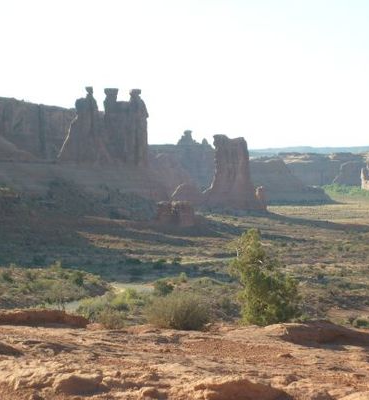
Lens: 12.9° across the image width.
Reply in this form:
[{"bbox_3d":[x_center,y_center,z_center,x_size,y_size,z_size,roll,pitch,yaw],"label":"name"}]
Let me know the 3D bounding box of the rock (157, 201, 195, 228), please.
[{"bbox_3d":[-5.881,10.659,1200.000,29.000,20.000,20.000,0,2,0],"label":"rock"}]

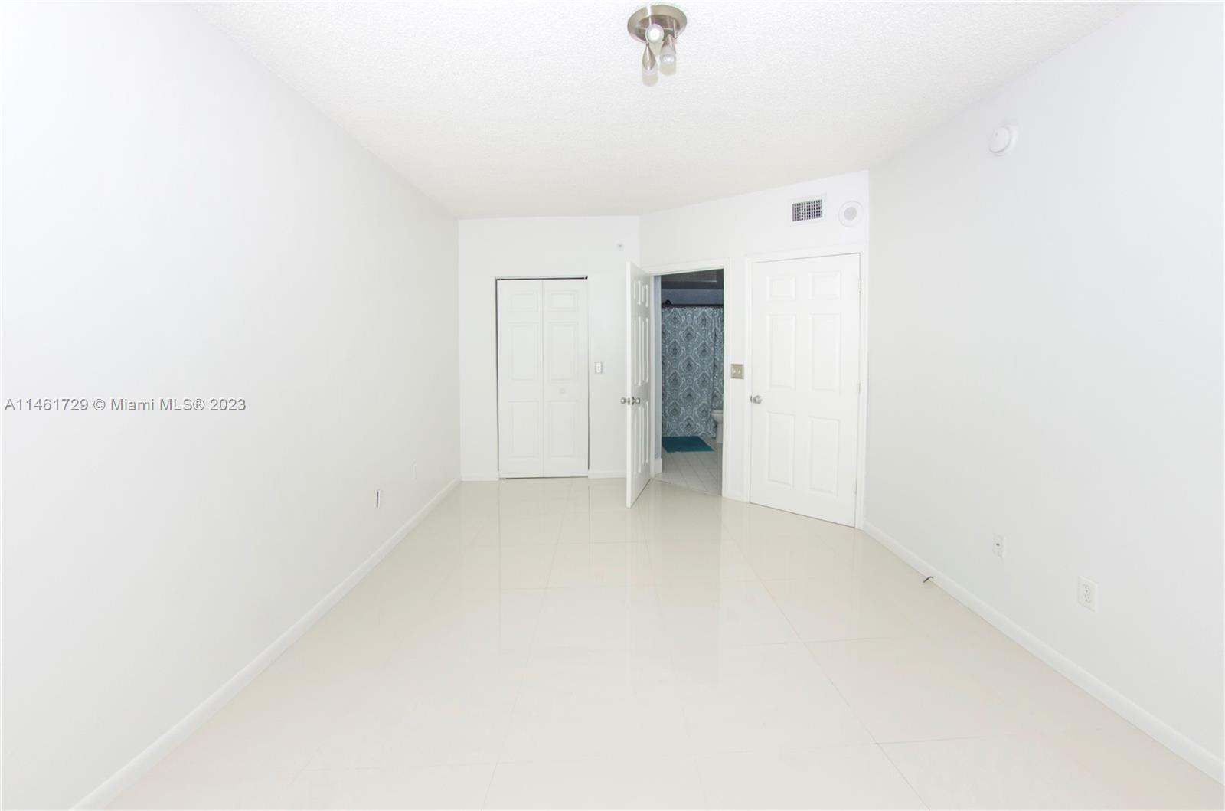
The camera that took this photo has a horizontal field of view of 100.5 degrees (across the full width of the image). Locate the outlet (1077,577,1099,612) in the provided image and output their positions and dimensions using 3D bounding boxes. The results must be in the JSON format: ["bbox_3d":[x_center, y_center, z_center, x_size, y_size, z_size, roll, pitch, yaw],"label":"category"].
[{"bbox_3d":[1.889,0.750,2.026,0.012,0.115,0.075,0,6,0],"label":"outlet"}]

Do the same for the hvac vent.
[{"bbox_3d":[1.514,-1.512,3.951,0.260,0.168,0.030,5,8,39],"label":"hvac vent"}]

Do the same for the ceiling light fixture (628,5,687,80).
[{"bbox_3d":[0.173,-1.379,1.973,0.240,0.200,0.270,0,6,0],"label":"ceiling light fixture"}]

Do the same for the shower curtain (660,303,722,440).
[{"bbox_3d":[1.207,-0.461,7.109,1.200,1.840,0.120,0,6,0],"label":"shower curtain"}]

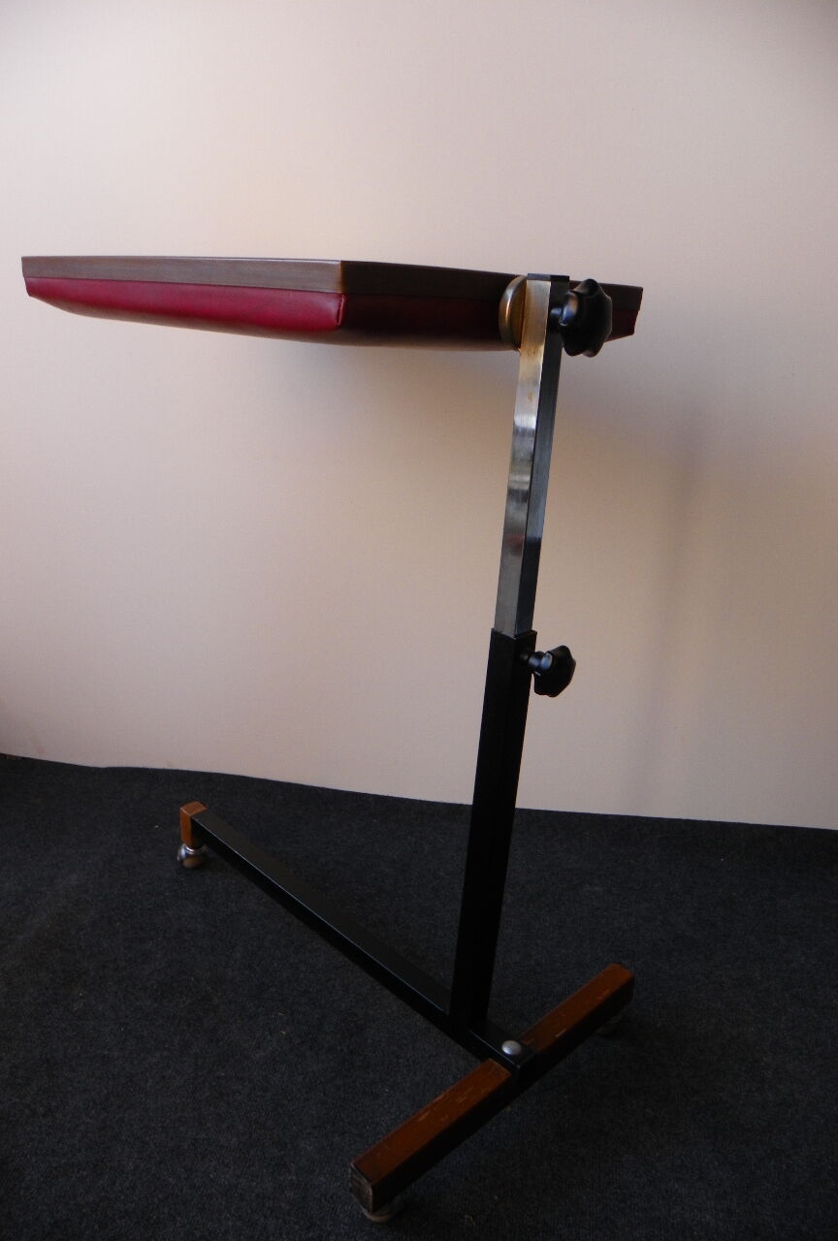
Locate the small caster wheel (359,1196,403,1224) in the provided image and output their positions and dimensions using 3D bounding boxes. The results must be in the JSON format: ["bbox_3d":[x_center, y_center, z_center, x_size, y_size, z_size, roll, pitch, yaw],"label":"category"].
[{"bbox_3d":[-0.031,0.488,0.787,0.037,0.035,0.037,-15,26,-42],"label":"small caster wheel"}]

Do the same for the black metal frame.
[{"bbox_3d":[-0.095,0.028,0.960,0.370,0.728,0.608,-15,26,-42],"label":"black metal frame"}]

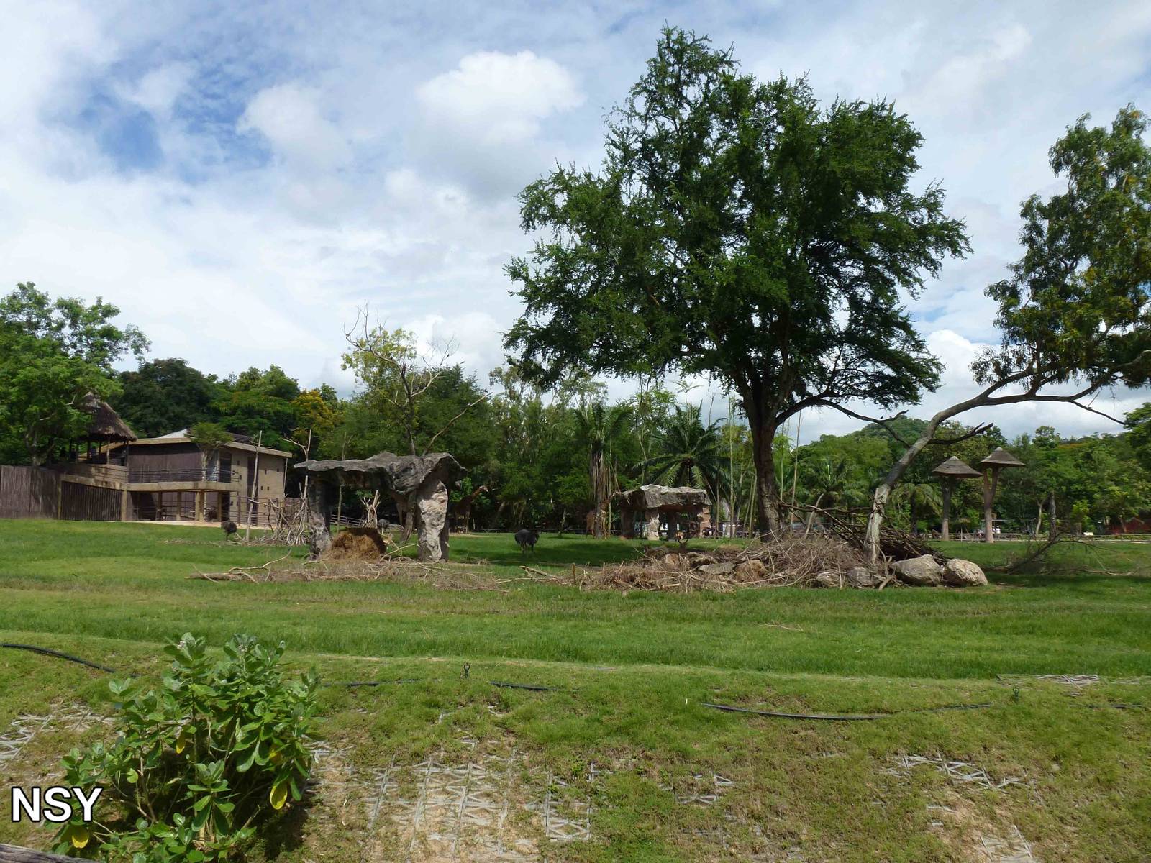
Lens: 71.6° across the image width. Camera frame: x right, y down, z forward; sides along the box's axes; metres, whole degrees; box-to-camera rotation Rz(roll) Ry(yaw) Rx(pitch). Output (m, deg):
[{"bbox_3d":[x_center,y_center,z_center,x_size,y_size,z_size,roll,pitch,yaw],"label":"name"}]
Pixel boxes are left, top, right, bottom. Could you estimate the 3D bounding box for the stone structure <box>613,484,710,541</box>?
[{"bbox_3d":[6.026,5.625,56.001,5.700,3.861,4.000,2,-6,-25],"label":"stone structure"}]

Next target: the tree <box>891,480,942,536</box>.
[{"bbox_3d":[29.893,6.775,70.001,4.654,4.946,4.600,0,-5,0],"label":"tree"}]

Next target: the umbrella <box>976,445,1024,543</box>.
[{"bbox_3d":[27.685,4.143,52.002,3.100,6.250,3.100,0,-5,0],"label":"umbrella"}]

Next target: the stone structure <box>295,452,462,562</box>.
[{"bbox_3d":[-9.007,3.378,36.501,7.300,4.914,4.500,0,-5,0],"label":"stone structure"}]

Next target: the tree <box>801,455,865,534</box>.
[{"bbox_3d":[22.597,5.662,70.002,5.679,7.155,5.400,0,-5,0],"label":"tree"}]

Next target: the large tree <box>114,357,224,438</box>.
[{"bbox_3d":[-45.837,0.725,90.008,13.000,18.419,12.000,0,-5,0],"label":"large tree"}]

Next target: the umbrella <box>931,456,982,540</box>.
[{"bbox_3d":[26.515,4.629,55.501,3.500,5.827,3.500,0,-5,0],"label":"umbrella"}]

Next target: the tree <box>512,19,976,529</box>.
[{"bbox_3d":[8.648,-8.164,43.040,25.001,28.720,22.000,0,-5,0],"label":"tree"}]

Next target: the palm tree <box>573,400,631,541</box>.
[{"bbox_3d":[1.993,2.772,58.004,4.313,9.866,4.300,0,-5,0],"label":"palm tree"}]

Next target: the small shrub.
[{"bbox_3d":[-2.144,1.724,4.401,1.420,1.120,1.250,0,-5,0],"label":"small shrub"}]

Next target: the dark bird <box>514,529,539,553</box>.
[{"bbox_3d":[-2.525,5.704,41.500,1.250,1.252,0.800,-3,-6,30],"label":"dark bird"}]

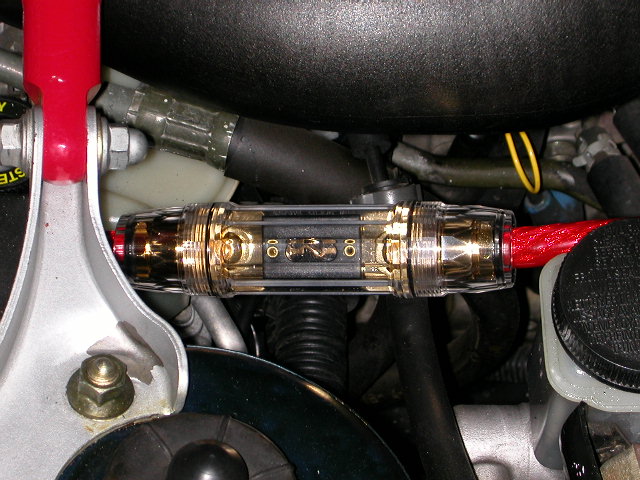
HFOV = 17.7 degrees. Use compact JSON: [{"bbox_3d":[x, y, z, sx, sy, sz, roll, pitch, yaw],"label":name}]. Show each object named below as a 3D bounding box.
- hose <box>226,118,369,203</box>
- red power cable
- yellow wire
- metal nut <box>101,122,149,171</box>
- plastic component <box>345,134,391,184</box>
[{"bbox_3d":[-0.009,-0.033,0.860,0.066,0.028,0.027,16,63,8],"label":"hose"},{"bbox_3d":[0.096,0.001,0.805,0.043,0.017,0.017,-6,62,-3],"label":"red power cable"},{"bbox_3d":[0.084,-0.032,0.850,0.016,0.028,0.016,0,62,0],"label":"yellow wire"},{"bbox_3d":[-0.076,-0.036,0.800,0.018,0.019,0.018,0,90,0],"label":"metal nut"},{"bbox_3d":[0.020,-0.034,0.855,0.019,0.024,0.017,0,62,0],"label":"plastic component"}]

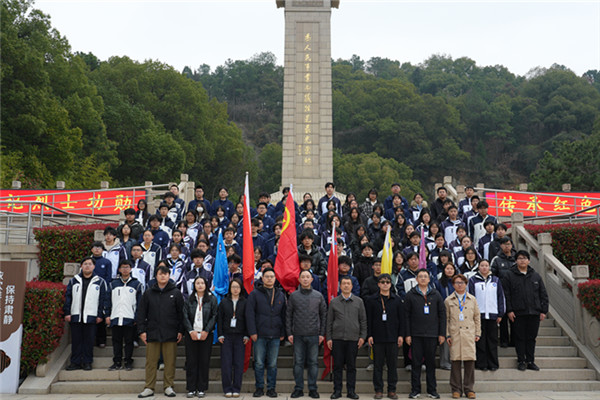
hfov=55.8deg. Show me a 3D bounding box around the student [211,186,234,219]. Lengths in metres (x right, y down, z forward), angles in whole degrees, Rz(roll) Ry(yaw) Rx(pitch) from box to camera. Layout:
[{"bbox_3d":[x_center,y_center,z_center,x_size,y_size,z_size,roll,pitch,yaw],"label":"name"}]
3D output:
[{"bbox_3d":[-1.770,0.551,12.838,0.520,1.690,0.310,0,-8,-4],"label":"student"}]

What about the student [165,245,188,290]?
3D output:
[{"bbox_3d":[-2.108,1.569,9.476,0.440,1.657,0.280,0,-8,-3],"label":"student"}]

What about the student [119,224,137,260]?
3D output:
[{"bbox_3d":[-3.296,1.279,10.688,0.470,1.640,0.290,1,-8,-8],"label":"student"}]

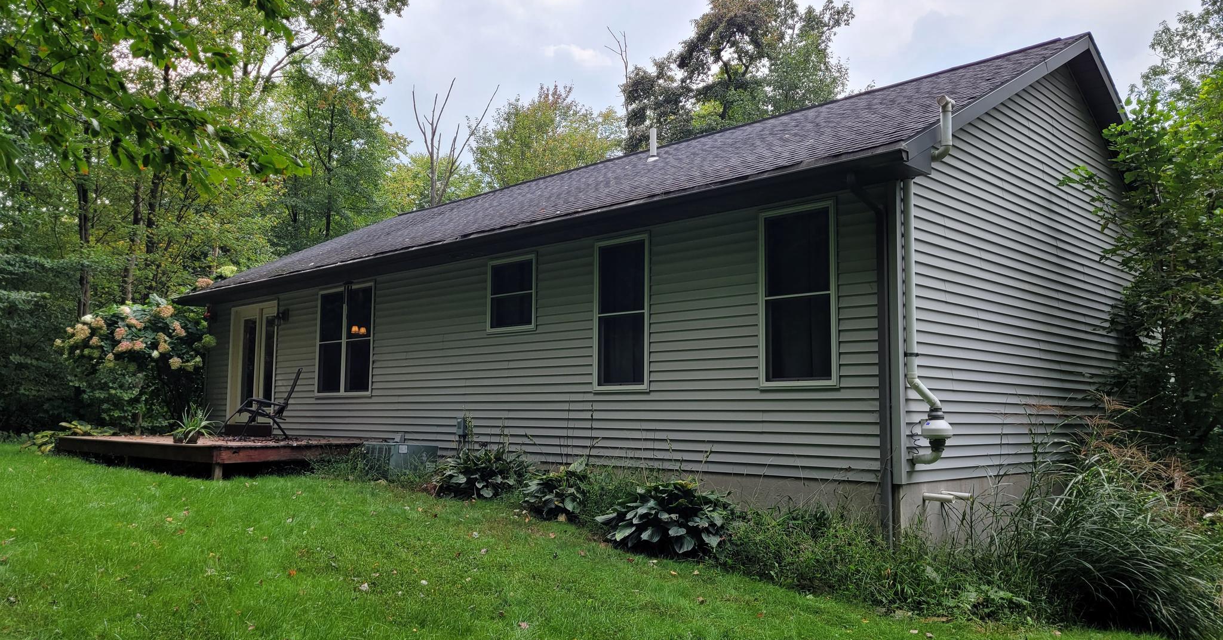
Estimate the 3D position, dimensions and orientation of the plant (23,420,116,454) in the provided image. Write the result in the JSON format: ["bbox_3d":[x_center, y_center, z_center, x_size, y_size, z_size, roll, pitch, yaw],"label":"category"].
[{"bbox_3d":[-9.326,2.013,15.800,1.400,0.520,1.300,-5,-8,45],"label":"plant"}]

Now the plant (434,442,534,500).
[{"bbox_3d":[-1.465,1.739,10.550,1.100,0.580,1.000,1,-6,0],"label":"plant"}]

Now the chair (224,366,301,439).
[{"bbox_3d":[-5.337,1.274,14.000,1.100,1.100,0.660,3,-6,-20],"label":"chair"}]

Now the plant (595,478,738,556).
[{"bbox_3d":[0.475,1.708,7.950,1.180,0.580,1.100,1,-6,0],"label":"plant"}]

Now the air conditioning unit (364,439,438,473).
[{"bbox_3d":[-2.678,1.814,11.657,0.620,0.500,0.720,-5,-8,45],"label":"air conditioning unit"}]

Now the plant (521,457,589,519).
[{"bbox_3d":[-0.585,1.730,9.450,0.700,0.560,0.680,1,-6,0],"label":"plant"}]

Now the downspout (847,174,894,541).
[{"bbox_3d":[2.127,0.326,7.613,0.080,3.070,0.510,-5,-8,45],"label":"downspout"}]

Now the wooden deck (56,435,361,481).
[{"bbox_3d":[-6.171,2.025,14.256,6.550,0.415,2.620,-5,-8,45],"label":"wooden deck"}]

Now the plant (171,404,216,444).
[{"bbox_3d":[-5.552,1.386,12.200,0.600,0.520,0.570,-5,-8,45],"label":"plant"}]

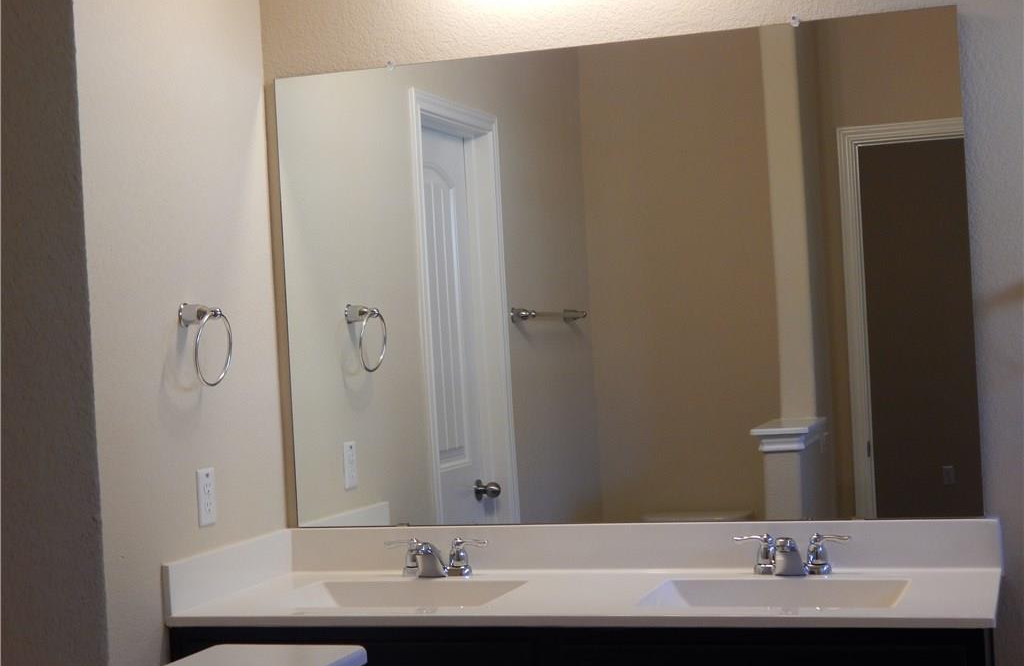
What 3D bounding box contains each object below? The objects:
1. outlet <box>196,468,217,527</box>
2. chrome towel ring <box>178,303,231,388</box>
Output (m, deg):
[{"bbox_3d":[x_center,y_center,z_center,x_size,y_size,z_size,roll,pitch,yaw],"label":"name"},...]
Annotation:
[{"bbox_3d":[-0.627,0.337,3.280,0.007,0.115,0.069,-3,0,18],"label":"outlet"},{"bbox_3d":[-0.623,0.023,3.228,0.082,0.174,0.154,-3,0,18],"label":"chrome towel ring"}]

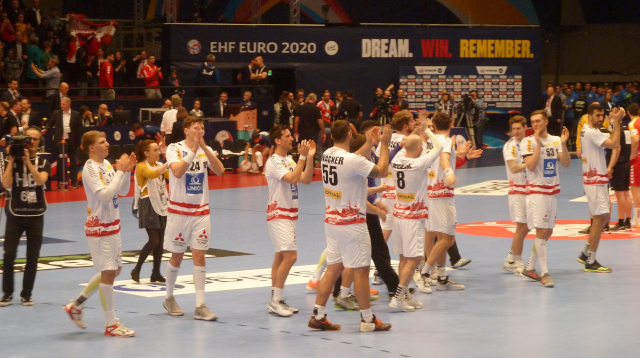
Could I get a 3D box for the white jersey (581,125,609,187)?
[{"bbox_3d":[3.265,-0.291,22.870,0.320,0.720,0.500,-1,4,-8],"label":"white jersey"}]

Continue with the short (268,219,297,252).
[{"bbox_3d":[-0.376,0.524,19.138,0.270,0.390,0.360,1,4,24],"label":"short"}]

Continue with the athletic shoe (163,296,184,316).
[{"bbox_3d":[-1.451,1.278,19.075,0.115,0.130,0.310,-2,4,-32],"label":"athletic shoe"}]

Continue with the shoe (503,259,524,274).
[{"bbox_3d":[2.291,1.032,22.652,0.310,0.130,0.115,14,11,34],"label":"shoe"}]

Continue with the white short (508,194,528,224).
[{"bbox_3d":[2.425,0.324,22.913,0.300,0.419,0.370,3,5,42],"label":"white short"}]

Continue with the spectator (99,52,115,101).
[{"bbox_3d":[-5.138,-2.191,46.553,0.340,1.740,0.480,-1,4,-15],"label":"spectator"}]

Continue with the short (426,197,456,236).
[{"bbox_3d":[1.334,0.385,21.113,0.320,0.473,0.370,-2,4,-25],"label":"short"}]

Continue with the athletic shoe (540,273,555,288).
[{"bbox_3d":[2.553,1.132,21.597,0.115,0.125,0.310,-2,4,-22],"label":"athletic shoe"}]

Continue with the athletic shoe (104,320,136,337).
[{"bbox_3d":[-1.837,1.380,17.744,0.310,0.135,0.115,1,4,14],"label":"athletic shoe"}]

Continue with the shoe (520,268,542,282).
[{"bbox_3d":[2.437,1.093,22.020,0.295,0.120,0.110,16,13,42],"label":"shoe"}]

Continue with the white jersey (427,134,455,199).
[{"bbox_3d":[1.327,-0.136,21.081,0.330,0.708,0.460,-2,4,-25],"label":"white jersey"}]

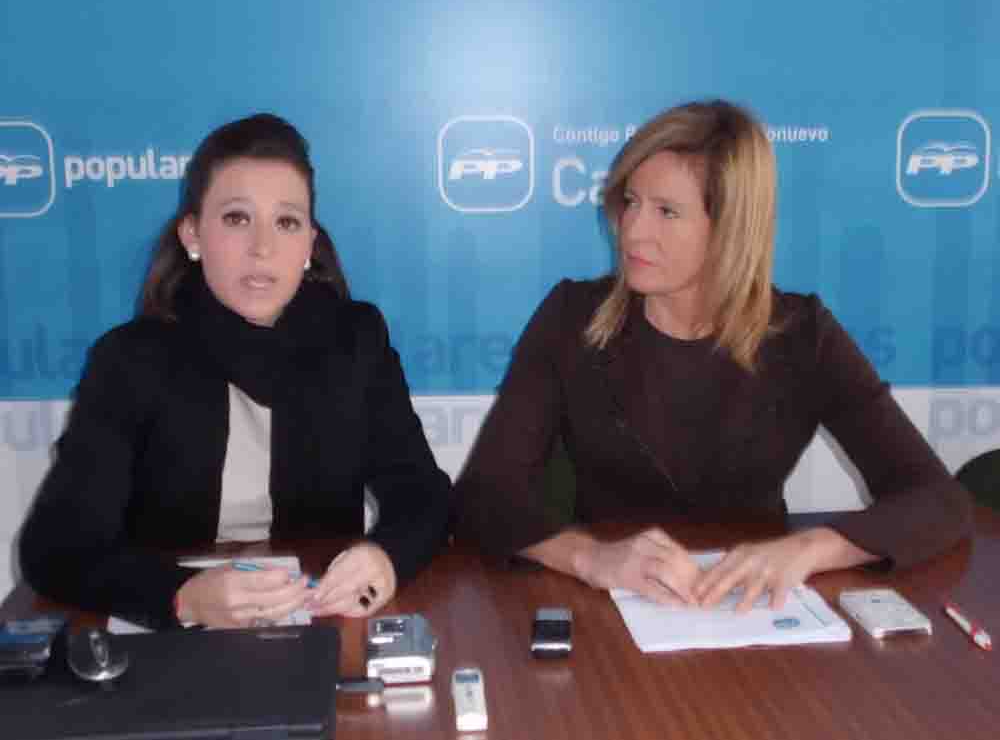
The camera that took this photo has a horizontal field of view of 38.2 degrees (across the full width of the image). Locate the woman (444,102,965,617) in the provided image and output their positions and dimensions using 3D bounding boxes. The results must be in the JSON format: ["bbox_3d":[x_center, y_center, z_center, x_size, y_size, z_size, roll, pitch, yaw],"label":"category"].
[{"bbox_3d":[0.252,0.299,1.843,0.610,1.265,0.660,0,10,3],"label":"woman"}]

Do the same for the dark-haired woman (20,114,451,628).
[{"bbox_3d":[-0.303,0.322,1.776,0.510,1.250,0.640,-2,10,-9],"label":"dark-haired woman"}]

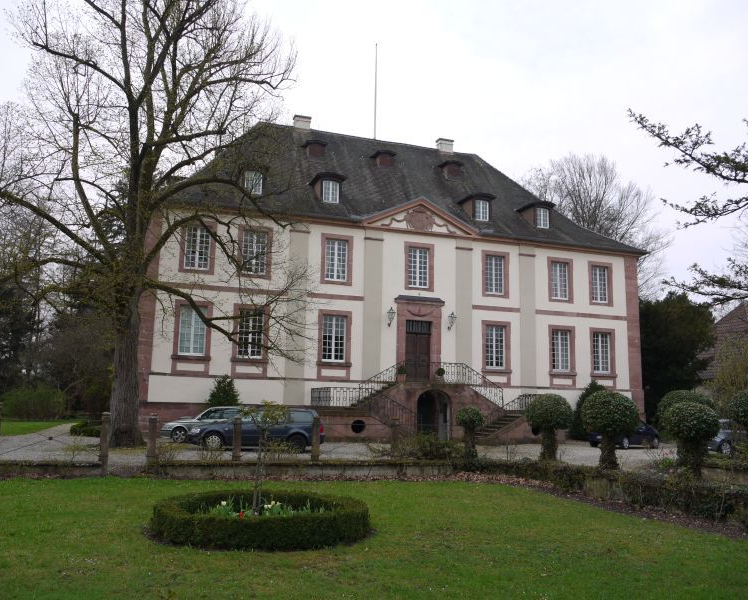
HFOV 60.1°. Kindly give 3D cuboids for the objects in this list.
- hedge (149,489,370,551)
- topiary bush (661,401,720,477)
[{"bbox_3d":[-1.464,2.801,8.423,2.731,0.324,2.571,1,-9,0],"label":"hedge"},{"bbox_3d":[5.926,2.637,12.155,1.062,1.390,1.062,4,-10,-17],"label":"topiary bush"}]

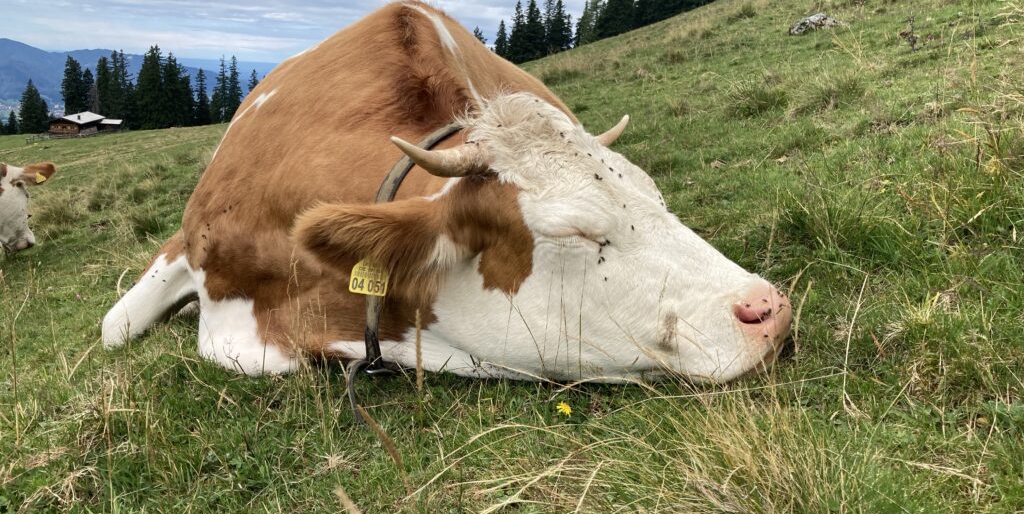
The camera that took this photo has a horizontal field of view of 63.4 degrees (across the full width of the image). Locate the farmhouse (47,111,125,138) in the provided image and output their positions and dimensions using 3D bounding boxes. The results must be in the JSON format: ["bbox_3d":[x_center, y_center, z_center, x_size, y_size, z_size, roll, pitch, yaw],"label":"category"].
[{"bbox_3d":[-111.837,-35.051,219.026,13.078,5.300,19.905,0,14,-10],"label":"farmhouse"}]

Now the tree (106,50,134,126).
[{"bbox_3d":[-105.725,-45.276,224.479,7.317,21.290,7.317,-3,15,-25],"label":"tree"}]

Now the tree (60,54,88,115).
[{"bbox_3d":[-119.371,-44.781,226.000,7.176,19.836,7.176,3,13,0],"label":"tree"}]

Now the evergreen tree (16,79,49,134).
[{"bbox_3d":[-68.218,-21.483,118.000,4.331,7.166,4.331,3,13,0],"label":"evergreen tree"}]

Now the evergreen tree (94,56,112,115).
[{"bbox_3d":[-112.445,-45.318,228.000,4.541,19.739,4.541,3,13,0],"label":"evergreen tree"}]

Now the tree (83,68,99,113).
[{"bbox_3d":[-116.590,-44.027,229.731,4.715,16.650,4.715,-4,15,-26],"label":"tree"}]

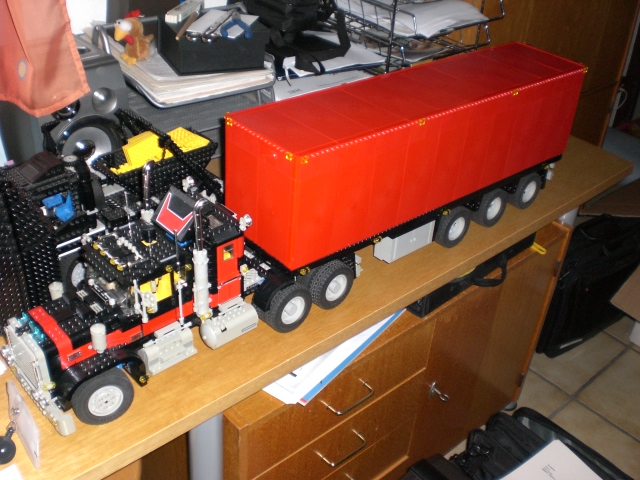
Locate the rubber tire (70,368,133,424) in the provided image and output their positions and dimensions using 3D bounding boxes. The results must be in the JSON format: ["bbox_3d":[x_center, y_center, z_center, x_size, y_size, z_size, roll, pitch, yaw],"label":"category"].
[{"bbox_3d":[-0.239,0.170,0.771,0.067,0.067,0.022,-19,39,-33],"label":"rubber tire"}]

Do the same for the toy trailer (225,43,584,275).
[{"bbox_3d":[0.160,-0.159,1.080,0.642,0.162,0.145,-23,41,-36],"label":"toy trailer"}]

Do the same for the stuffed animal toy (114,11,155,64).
[{"bbox_3d":[-0.355,-0.387,1.342,0.078,0.094,0.057,-21,40,-35],"label":"stuffed animal toy"}]

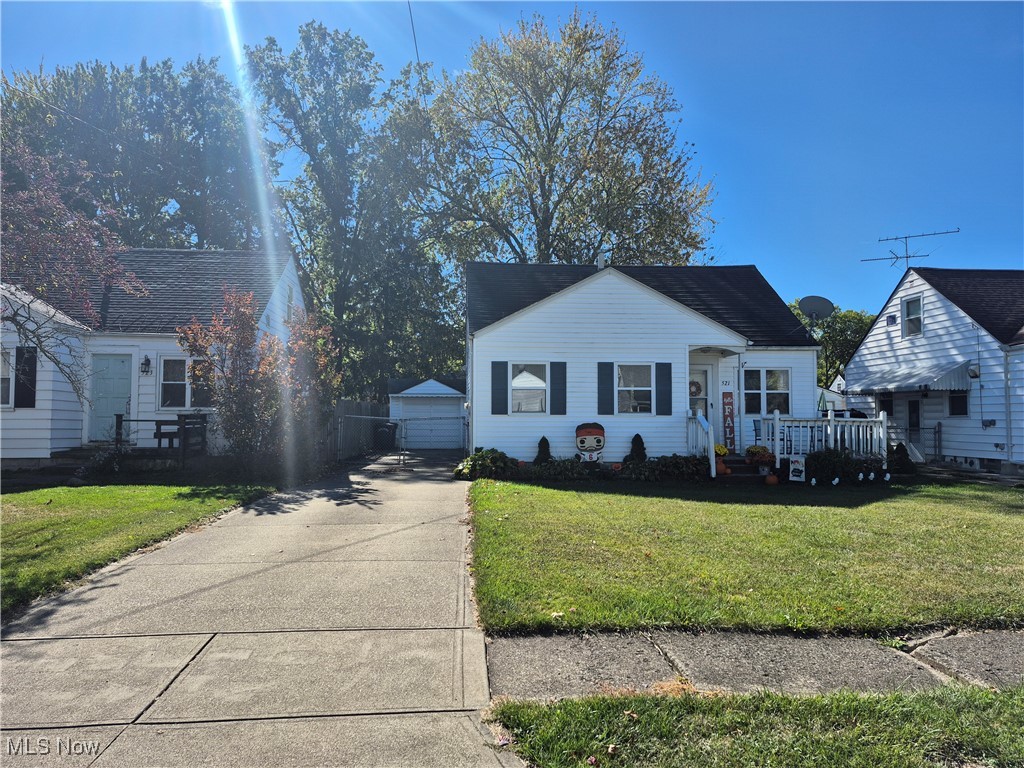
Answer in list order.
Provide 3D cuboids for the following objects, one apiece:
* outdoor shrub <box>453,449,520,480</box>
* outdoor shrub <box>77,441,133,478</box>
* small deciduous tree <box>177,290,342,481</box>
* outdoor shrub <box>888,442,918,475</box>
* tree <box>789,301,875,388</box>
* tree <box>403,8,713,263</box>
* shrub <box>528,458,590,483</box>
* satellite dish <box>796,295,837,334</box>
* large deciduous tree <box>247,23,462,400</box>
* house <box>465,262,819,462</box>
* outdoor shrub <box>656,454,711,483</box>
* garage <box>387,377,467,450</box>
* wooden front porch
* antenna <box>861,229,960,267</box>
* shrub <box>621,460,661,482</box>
[{"bbox_3d":[-0.547,1.727,14.600,1.400,0.650,1.150,0,-3,-5],"label":"outdoor shrub"},{"bbox_3d":[-8.265,1.541,13.800,1.100,0.750,0.900,0,-3,-5],"label":"outdoor shrub"},{"bbox_3d":[-5.498,-0.035,14.707,3.500,4.000,3.200,0,-3,-5],"label":"small deciduous tree"},{"bbox_3d":[9.159,1.764,16.000,0.720,0.780,0.700,0,-3,-5],"label":"outdoor shrub"},{"bbox_3d":[22.598,-1.063,47.776,7.500,9.670,7.000,0,-3,-5],"label":"tree"},{"bbox_3d":[2.196,-7.715,33.664,15.800,21.200,15.200,0,-3,-4],"label":"tree"},{"bbox_3d":[1.023,1.840,14.587,1.340,0.512,0.739,0,-3,-4],"label":"shrub"},{"bbox_3d":[7.645,-1.735,17.056,0.910,0.940,0.580,-1,-3,12],"label":"satellite dish"},{"bbox_3d":[-6.504,-6.116,27.594,9.000,17.540,8.500,0,-3,-5],"label":"large deciduous tree"},{"bbox_3d":[2.995,-0.644,19.546,8.599,5.880,8.225,0,-3,-4],"label":"house"},{"bbox_3d":[3.704,1.816,14.801,1.202,0.591,0.788,0,-3,-4],"label":"outdoor shrub"},{"bbox_3d":[-3.511,1.306,31.079,3.510,3.100,5.850,0,-3,-4],"label":"garage"},{"bbox_3d":[6.377,1.331,15.731,4.500,1.430,2.350,0,-3,-5],"label":"wooden front porch"},{"bbox_3d":[12.358,-4.187,21.100,2.400,1.250,1.300,-2,-3,32],"label":"antenna"},{"bbox_3d":[2.782,1.849,14.710,0.926,0.512,0.739,0,-3,-4],"label":"shrub"}]

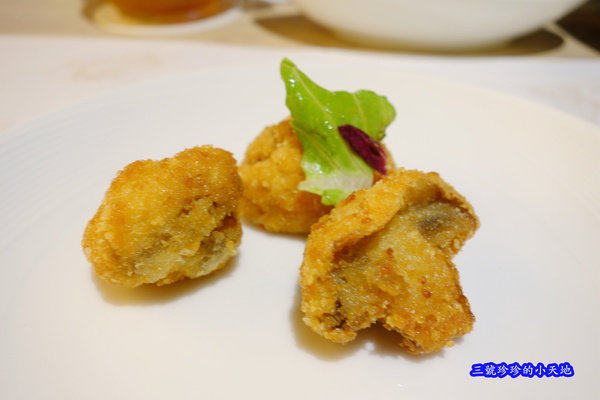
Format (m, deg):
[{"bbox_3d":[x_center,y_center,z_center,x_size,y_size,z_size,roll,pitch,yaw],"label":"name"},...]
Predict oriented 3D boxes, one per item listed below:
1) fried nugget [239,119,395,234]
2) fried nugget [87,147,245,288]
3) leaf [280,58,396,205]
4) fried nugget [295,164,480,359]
[{"bbox_3d":[0.006,-0.010,0.175,0.057,0.034,0.048,0,38,0],"label":"fried nugget"},{"bbox_3d":[-0.043,0.005,0.152,0.048,0.039,0.041,-9,38,-11],"label":"fried nugget"},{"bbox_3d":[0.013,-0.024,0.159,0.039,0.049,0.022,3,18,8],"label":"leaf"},{"bbox_3d":[0.023,0.017,0.128,0.045,0.049,0.041,-3,38,-5],"label":"fried nugget"}]

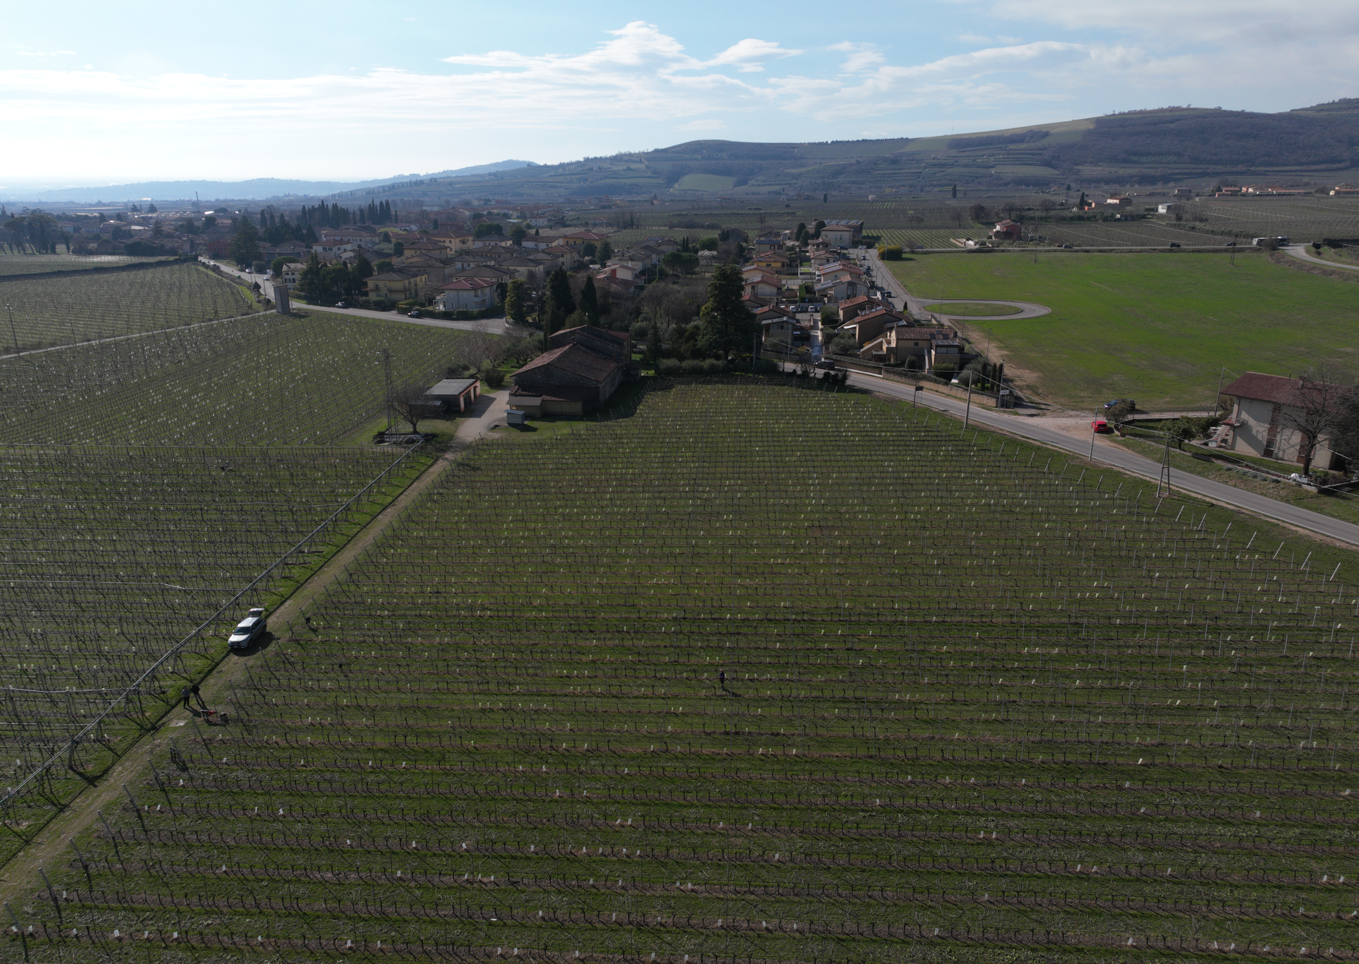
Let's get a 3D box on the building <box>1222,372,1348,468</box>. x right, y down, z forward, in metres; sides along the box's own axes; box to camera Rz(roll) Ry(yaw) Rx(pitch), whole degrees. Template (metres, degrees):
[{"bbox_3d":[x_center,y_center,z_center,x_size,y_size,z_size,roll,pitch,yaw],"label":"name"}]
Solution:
[{"bbox_3d":[78.387,-8.262,119.925,11.500,9.000,13.800,-13,22,-35],"label":"building"}]

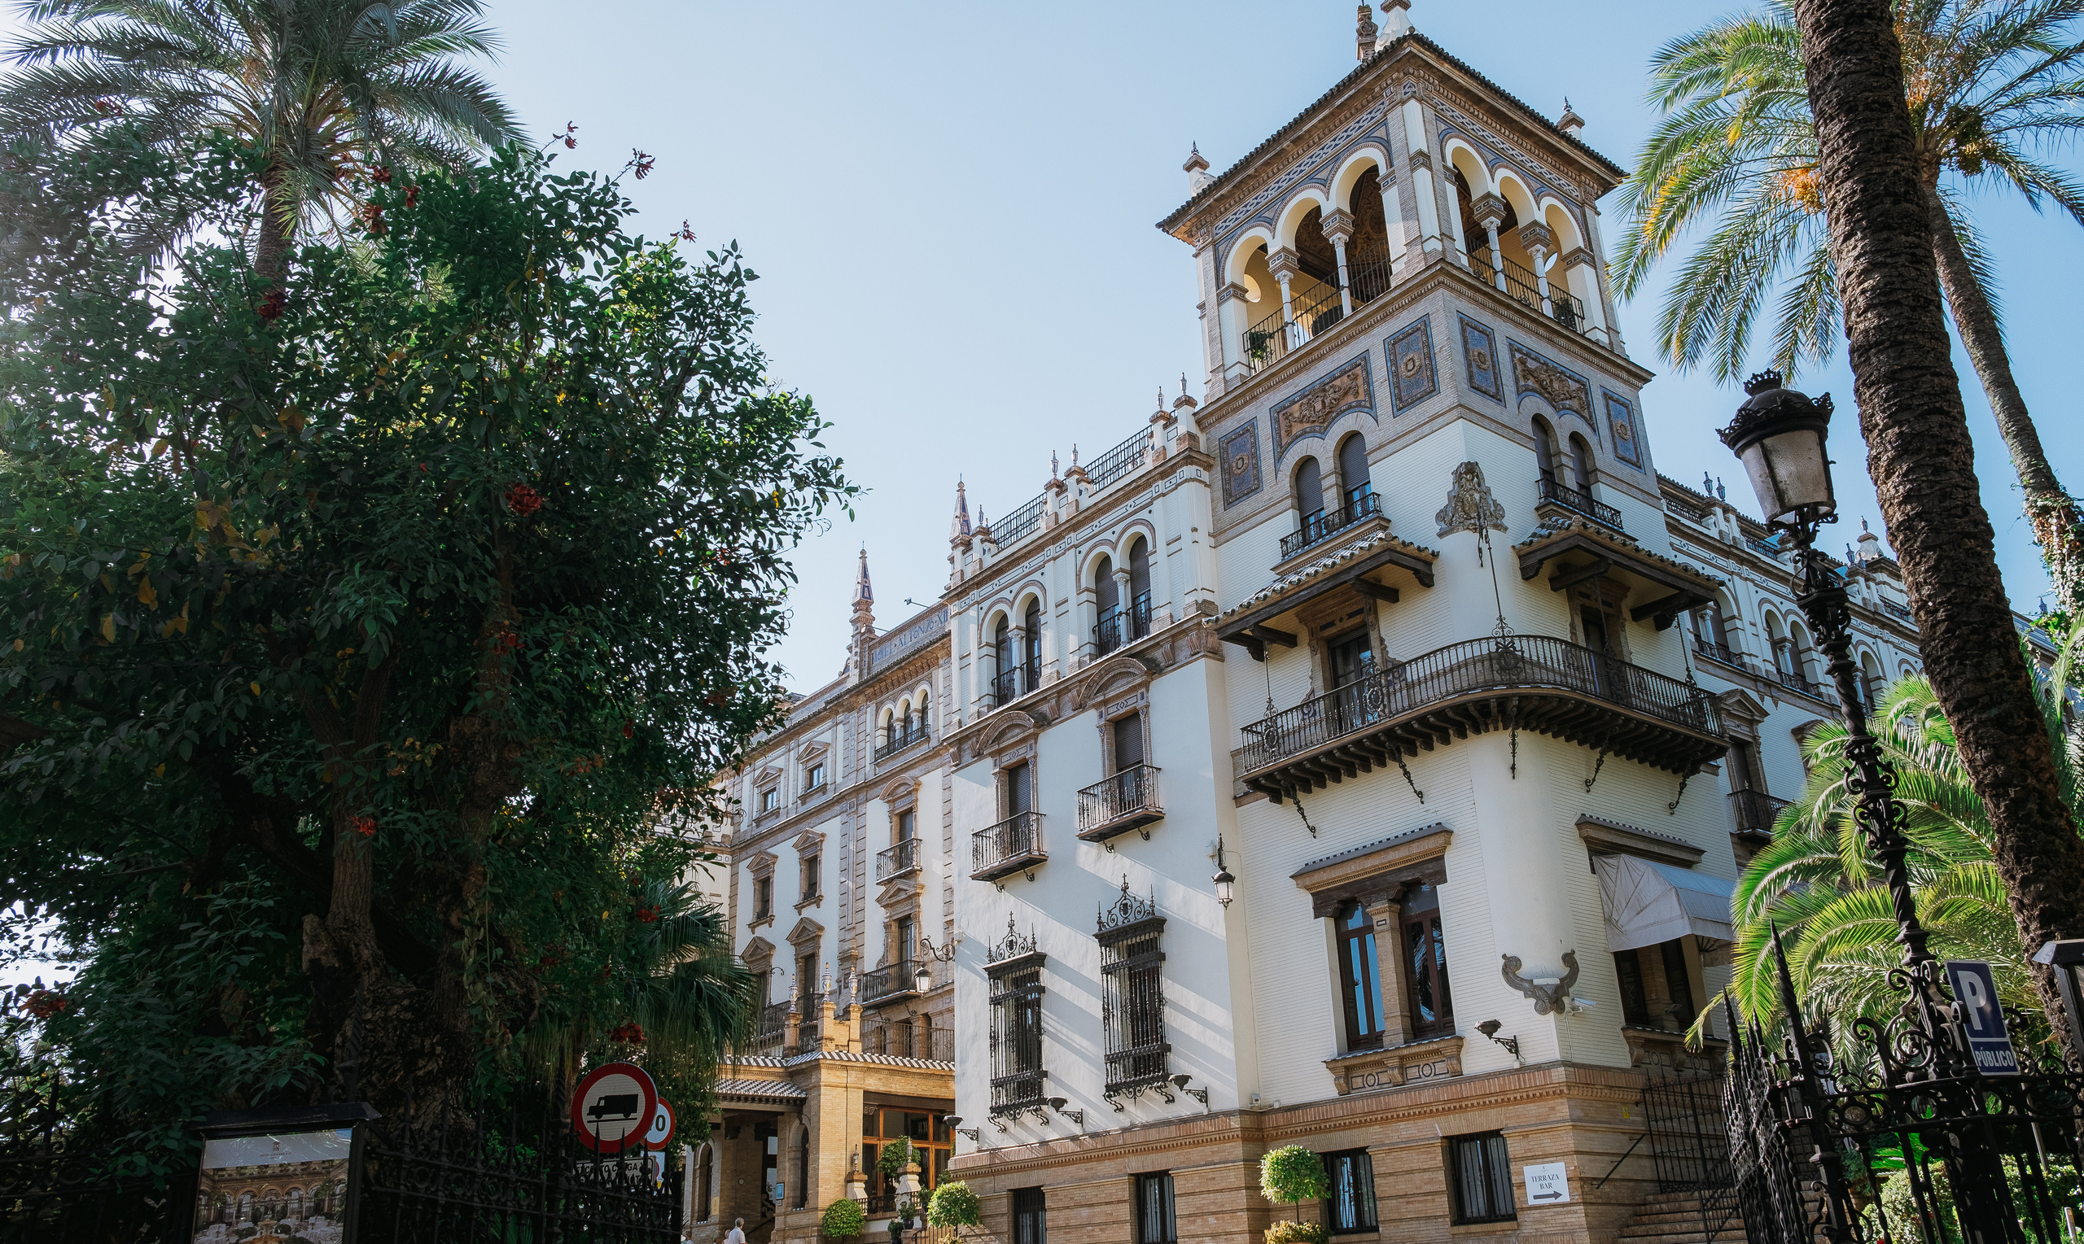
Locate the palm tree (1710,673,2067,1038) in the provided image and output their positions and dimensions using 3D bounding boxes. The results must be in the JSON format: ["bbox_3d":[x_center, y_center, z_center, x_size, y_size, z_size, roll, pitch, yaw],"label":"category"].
[{"bbox_3d":[8.365,3.006,15.198,3.600,5.400,3.600,-14,-27,26],"label":"palm tree"}]

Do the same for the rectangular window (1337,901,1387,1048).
[{"bbox_3d":[5.738,6.199,27.478,0.193,2.547,1.198,16,-29,-35],"label":"rectangular window"}]

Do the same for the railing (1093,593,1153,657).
[{"bbox_3d":[1.924,0.293,36.946,0.160,1.065,2.098,16,-29,-35],"label":"railing"}]

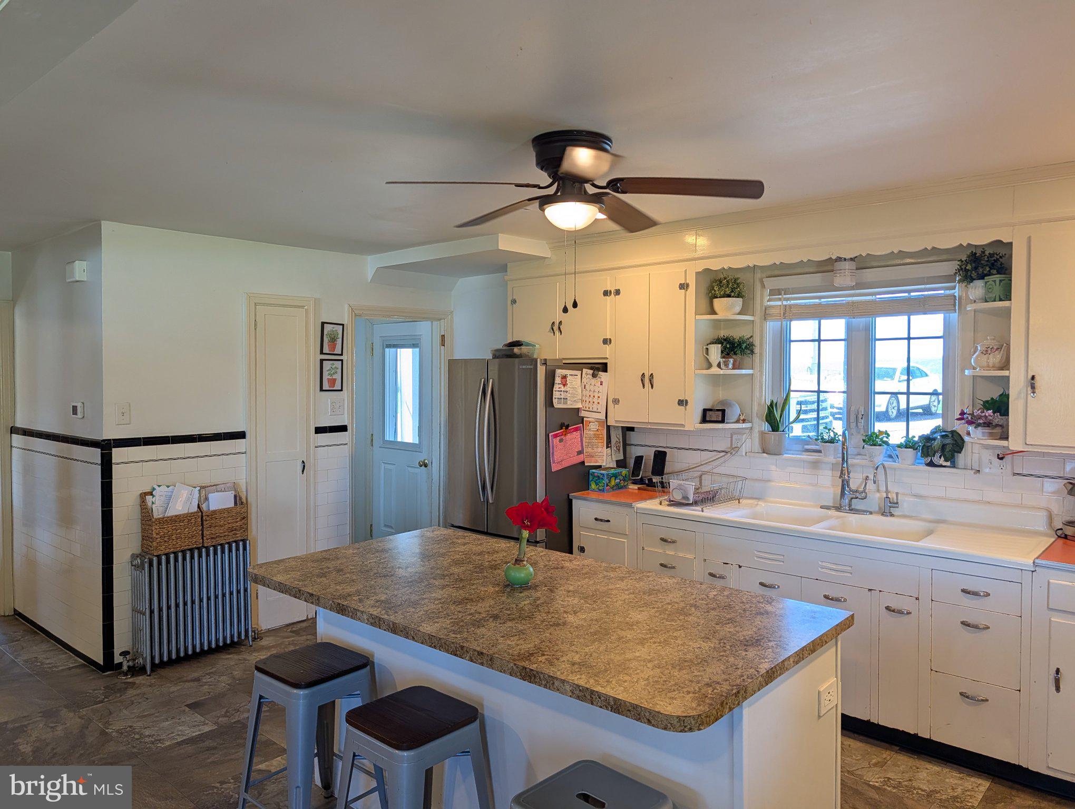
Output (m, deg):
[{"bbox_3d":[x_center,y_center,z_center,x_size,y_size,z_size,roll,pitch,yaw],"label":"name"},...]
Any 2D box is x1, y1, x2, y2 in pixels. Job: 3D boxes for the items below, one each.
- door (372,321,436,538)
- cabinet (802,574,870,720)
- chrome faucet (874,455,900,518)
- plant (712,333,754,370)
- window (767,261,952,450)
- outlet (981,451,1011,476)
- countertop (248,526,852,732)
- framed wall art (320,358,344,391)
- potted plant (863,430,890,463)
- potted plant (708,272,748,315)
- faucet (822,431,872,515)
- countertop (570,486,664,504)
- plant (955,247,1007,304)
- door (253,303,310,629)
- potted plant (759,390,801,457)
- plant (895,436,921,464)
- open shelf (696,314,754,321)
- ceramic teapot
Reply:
[{"bbox_3d":[-1.121,0.337,6.221,0.775,2.030,0.045,2,3,41],"label":"door"},{"bbox_3d":[1.520,1.092,3.580,0.314,0.575,0.550,2,3,41],"label":"cabinet"},{"bbox_3d":[1.701,0.414,3.644,0.155,0.270,0.090,-1,2,-37],"label":"chrome faucet"},{"bbox_3d":[1.081,-0.286,4.107,0.225,0.197,0.205,2,3,41],"label":"plant"},{"bbox_3d":[1.667,-0.216,3.909,0.965,0.940,0.110,2,3,42],"label":"window"},{"bbox_3d":[2.114,0.267,3.451,0.117,0.114,0.018,2,3,42],"label":"outlet"},{"bbox_3d":[-0.072,0.622,2.457,1.845,0.039,0.965,2,3,41],"label":"countertop"},{"bbox_3d":[-1.379,-0.192,4.999,0.020,0.212,0.168,2,3,42],"label":"framed wall art"},{"bbox_3d":[1.730,0.211,3.826,0.130,0.166,0.125,2,3,41],"label":"potted plant"},{"bbox_3d":[1.040,-0.603,4.067,0.212,0.232,0.208,2,3,41],"label":"potted plant"},{"bbox_3d":[1.521,0.334,3.720,0.255,0.415,0.250,1,2,34],"label":"faucet"},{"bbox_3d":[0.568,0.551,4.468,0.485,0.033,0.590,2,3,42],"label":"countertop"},{"bbox_3d":[1.999,-0.583,3.365,0.200,0.245,0.195,2,3,41],"label":"plant"},{"bbox_3d":[-1.642,0.404,4.833,0.045,2.050,0.352,2,3,41],"label":"door"},{"bbox_3d":[1.344,0.079,4.149,0.180,0.400,0.155,2,3,41],"label":"potted plant"},{"bbox_3d":[1.859,0.232,3.752,0.117,0.150,0.117,2,3,41],"label":"plant"},{"bbox_3d":[1.057,-0.480,4.182,0.210,0.022,0.305,2,3,42],"label":"open shelf"},{"bbox_3d":[2.016,-0.228,3.321,0.125,0.158,0.190,-1,2,-25],"label":"ceramic teapot"}]

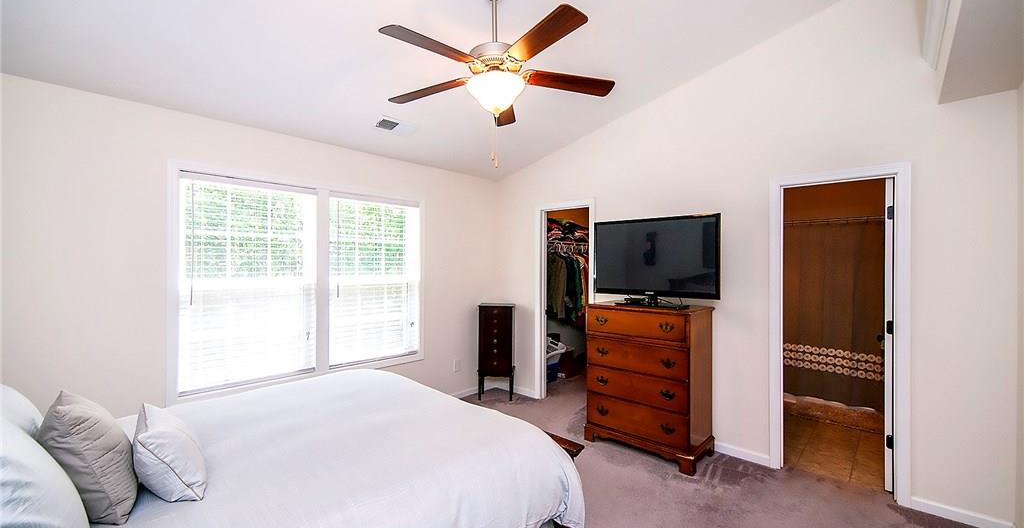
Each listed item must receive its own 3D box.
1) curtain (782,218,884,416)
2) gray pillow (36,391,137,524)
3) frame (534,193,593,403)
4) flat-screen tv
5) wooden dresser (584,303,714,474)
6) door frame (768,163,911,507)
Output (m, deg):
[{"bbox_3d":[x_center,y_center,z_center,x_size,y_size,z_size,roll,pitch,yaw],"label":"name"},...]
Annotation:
[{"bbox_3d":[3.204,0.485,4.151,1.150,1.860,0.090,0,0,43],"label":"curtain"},{"bbox_3d":[-1.257,0.560,1.232,0.370,0.380,0.170,0,19,43],"label":"gray pillow"},{"bbox_3d":[0.560,0.430,4.298,0.745,2.100,0.140,0,0,43],"label":"frame"},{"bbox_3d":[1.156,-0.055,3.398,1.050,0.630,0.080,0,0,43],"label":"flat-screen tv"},{"bbox_3d":[1.092,0.915,3.348,0.885,1.130,0.450,0,0,43],"label":"wooden dresser"},{"bbox_3d":[2.171,0.430,2.789,0.740,2.100,0.140,0,0,43],"label":"door frame"}]

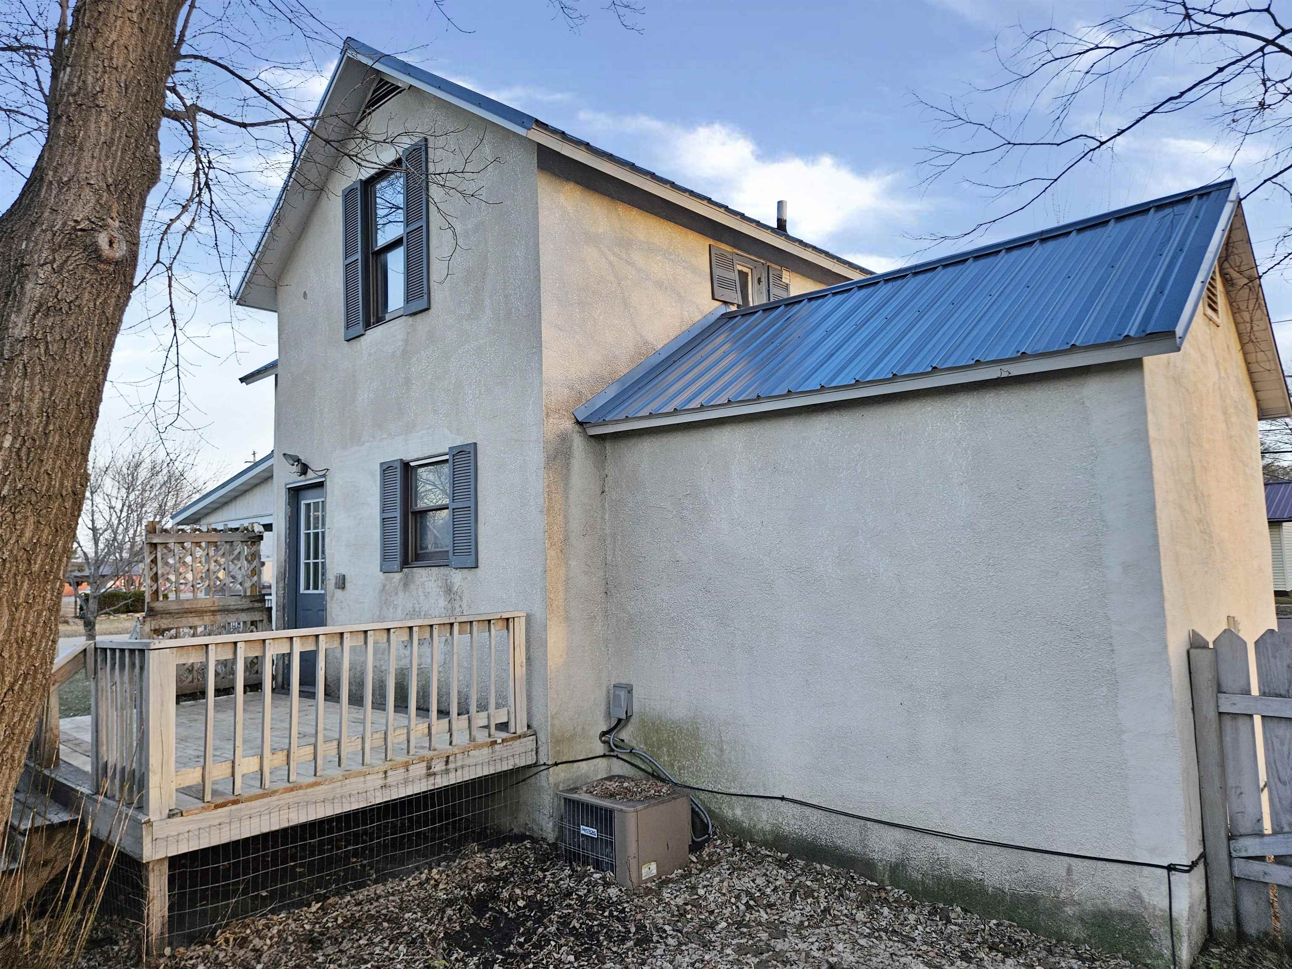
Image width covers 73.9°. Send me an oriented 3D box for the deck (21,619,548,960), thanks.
[{"bbox_3d":[-3.136,1.803,6.601,4.000,1.560,2.600,-6,-7,42],"label":"deck"}]

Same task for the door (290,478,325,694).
[{"bbox_3d":[-3.368,1.029,8.705,0.860,2.060,0.100,-6,-7,42],"label":"door"}]

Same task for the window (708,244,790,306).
[{"bbox_3d":[1.069,-1.964,8.554,0.100,0.580,1.370,-6,-7,42],"label":"window"}]

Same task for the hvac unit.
[{"bbox_3d":[-0.136,2.132,5.284,0.652,0.456,0.490,-6,-7,42],"label":"hvac unit"}]

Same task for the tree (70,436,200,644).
[{"bbox_3d":[-10.748,1.381,17.665,3.300,4.700,3.300,1,-6,-31],"label":"tree"}]

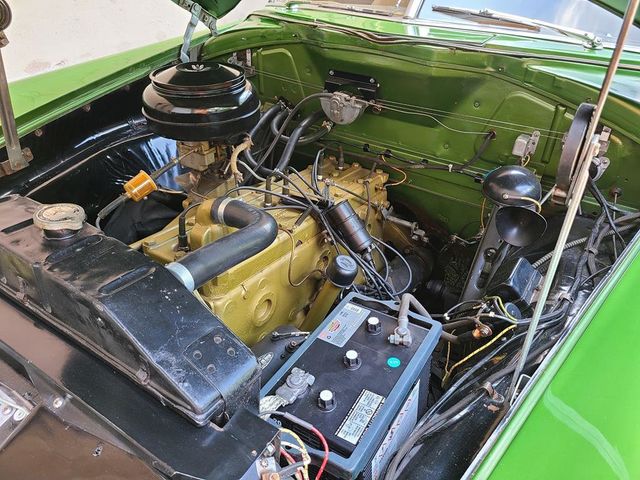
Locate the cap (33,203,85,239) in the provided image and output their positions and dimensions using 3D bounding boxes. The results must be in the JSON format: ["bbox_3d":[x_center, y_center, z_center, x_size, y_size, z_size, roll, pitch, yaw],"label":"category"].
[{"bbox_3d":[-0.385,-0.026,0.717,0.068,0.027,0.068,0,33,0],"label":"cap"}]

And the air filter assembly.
[{"bbox_3d":[-0.239,-0.291,0.970,0.237,0.114,0.237,0,33,0],"label":"air filter assembly"}]

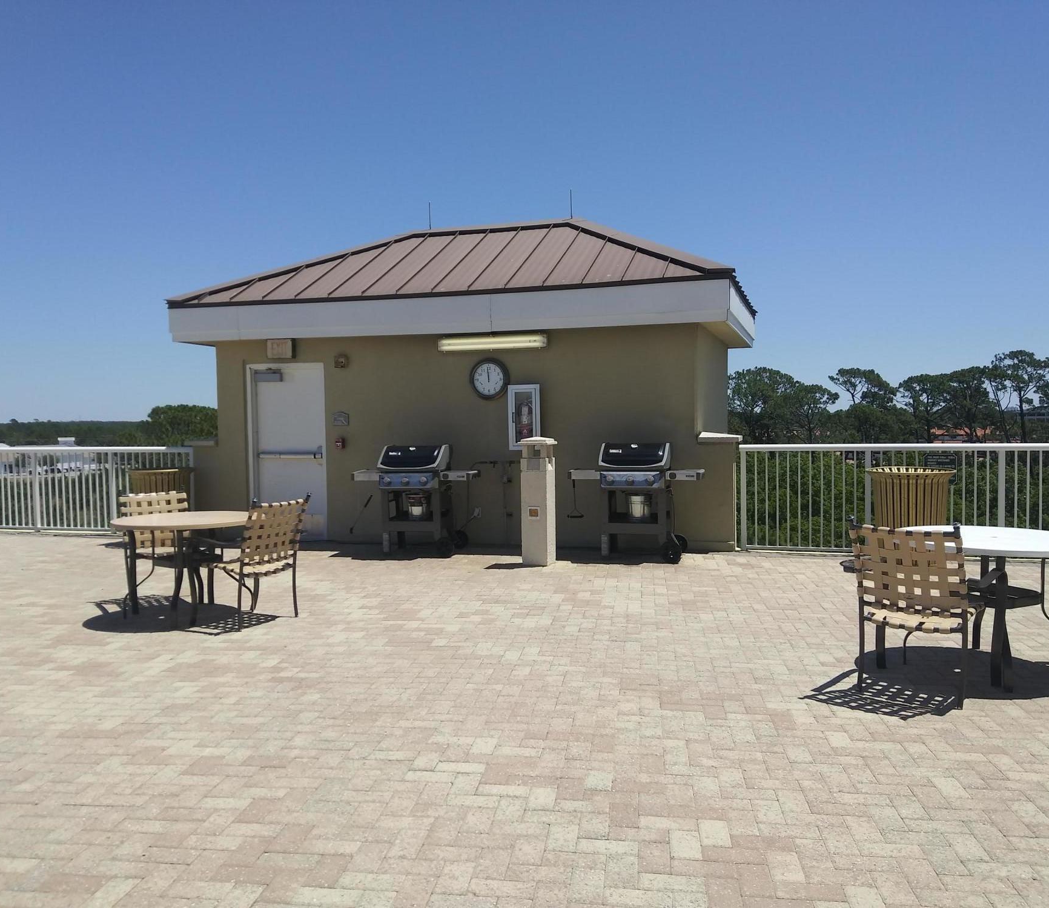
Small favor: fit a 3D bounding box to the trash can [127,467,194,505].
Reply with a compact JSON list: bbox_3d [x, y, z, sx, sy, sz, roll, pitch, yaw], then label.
[{"bbox_3d":[-4.292,0.603,10.756,0.810,0.870,0.810,0,3,17],"label":"trash can"}]

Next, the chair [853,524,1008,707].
[{"bbox_3d":[2.052,0.768,4.671,0.600,0.905,0.630,2,4,43],"label":"chair"}]

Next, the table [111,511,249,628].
[{"bbox_3d":[-2.453,0.832,6.673,1.030,0.730,1.030,0,3,17],"label":"table"}]

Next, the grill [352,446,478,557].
[{"bbox_3d":[-1.107,0.473,9.723,1.310,1.130,0.680,0,3,16],"label":"grill"}]

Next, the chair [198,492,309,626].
[{"bbox_3d":[-1.974,0.745,6.489,0.620,0.905,0.590,1,3,31],"label":"chair"}]

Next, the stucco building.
[{"bbox_3d":[-0.455,-0.988,11.808,6.450,3.840,4.350,0,3,17],"label":"stucco building"}]

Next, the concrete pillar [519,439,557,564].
[{"bbox_3d":[0.134,0.454,8.742,0.310,1.220,0.310,0,3,19],"label":"concrete pillar"}]

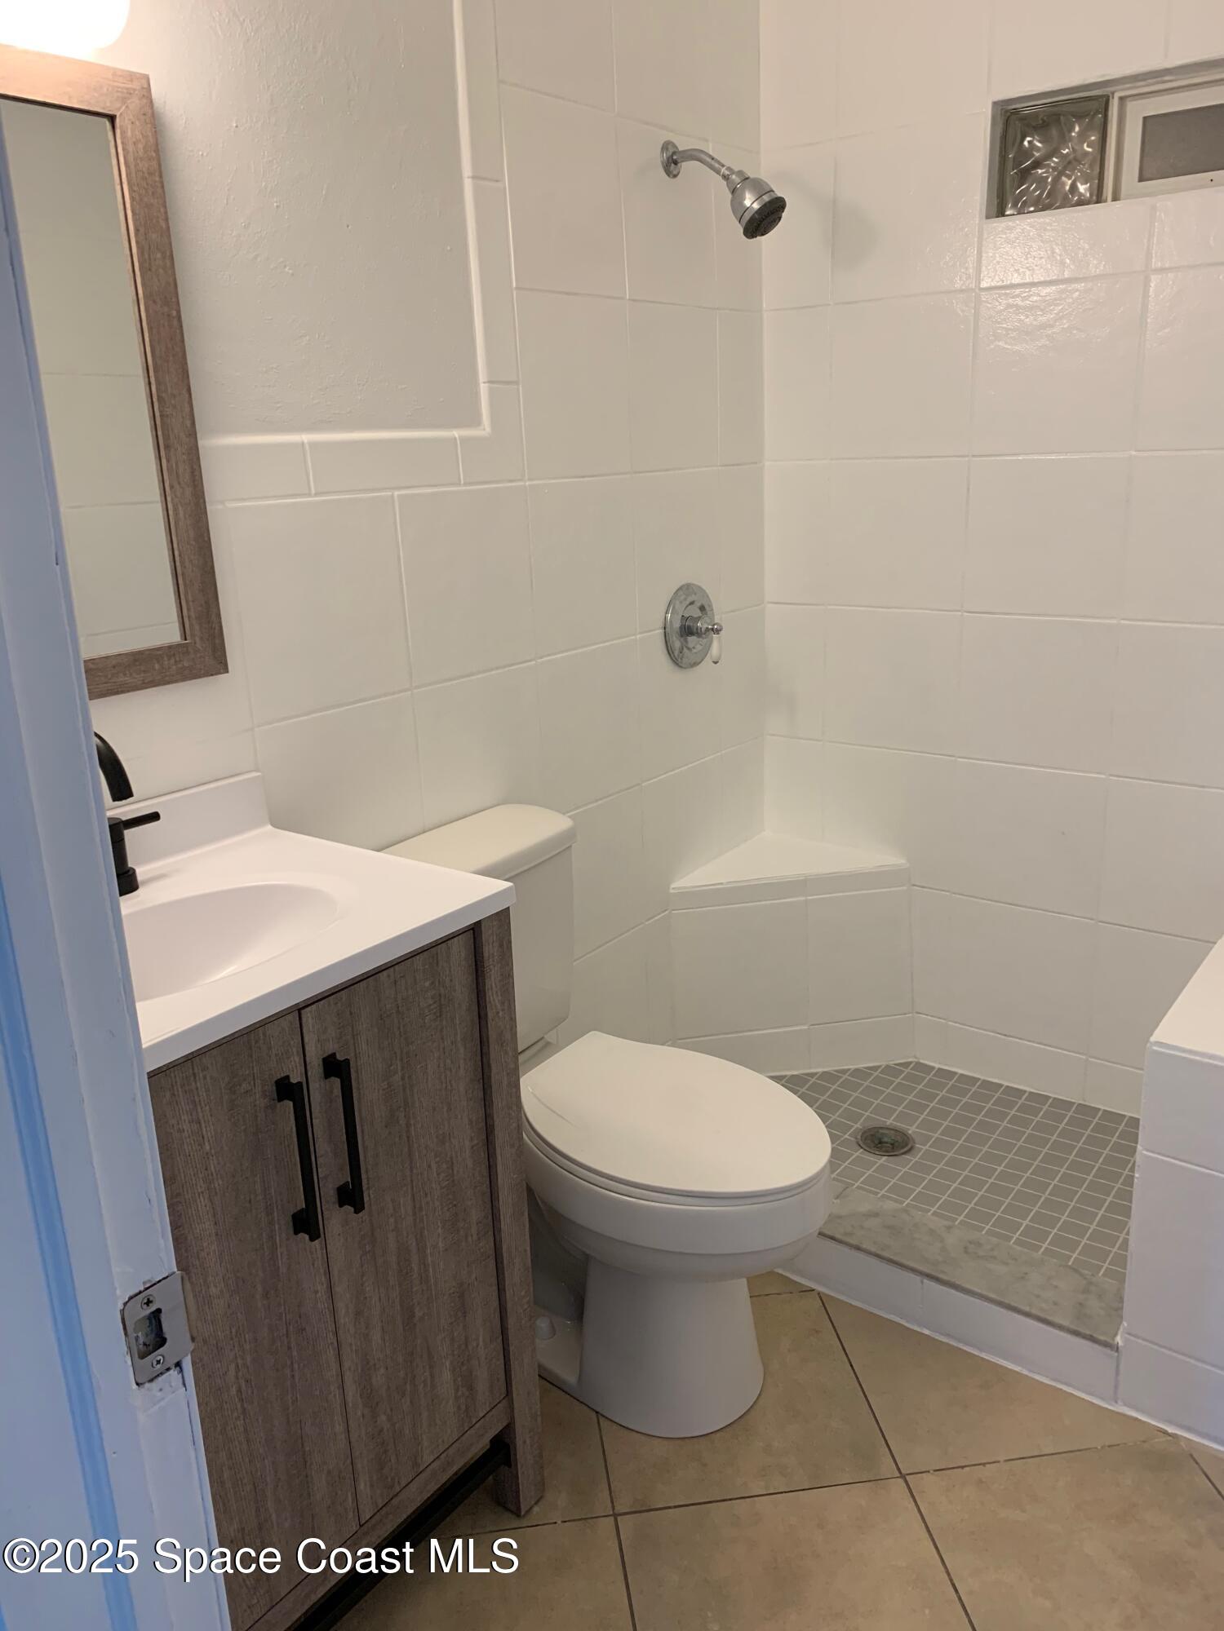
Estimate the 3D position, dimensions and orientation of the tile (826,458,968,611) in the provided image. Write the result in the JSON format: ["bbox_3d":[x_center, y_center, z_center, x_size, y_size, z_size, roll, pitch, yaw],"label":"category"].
[{"bbox_3d":[0.594,-0.583,2.554,0.303,0.302,0.010,10,21,36],"label":"tile"}]

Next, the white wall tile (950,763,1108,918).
[{"bbox_3d":[0.853,0.046,2.519,0.304,0.300,0.010,10,21,36],"label":"white wall tile"}]

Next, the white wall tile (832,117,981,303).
[{"bbox_3d":[0.553,-1.137,2.313,0.294,0.295,0.010,10,21,36],"label":"white wall tile"}]

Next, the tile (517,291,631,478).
[{"bbox_3d":[-0.063,-0.754,2.161,0.010,0.302,0.303,10,21,36],"label":"tile"}]

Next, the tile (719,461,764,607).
[{"bbox_3d":[0.278,-0.596,2.638,0.010,0.302,0.181,10,21,36],"label":"tile"}]

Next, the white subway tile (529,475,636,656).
[{"bbox_3d":[-0.051,-0.458,2.234,0.010,0.302,0.297,10,21,36],"label":"white subway tile"}]

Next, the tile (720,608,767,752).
[{"bbox_3d":[0.292,-0.310,2.746,0.010,0.302,0.183,11,21,37],"label":"tile"}]

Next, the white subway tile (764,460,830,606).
[{"bbox_3d":[0.408,-0.617,2.690,0.157,0.302,0.010,10,21,36],"label":"white subway tile"}]

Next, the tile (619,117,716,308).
[{"bbox_3d":[0.104,-1.098,2.251,0.010,0.295,0.294,10,21,36],"label":"tile"}]

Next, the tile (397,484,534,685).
[{"bbox_3d":[-0.231,-0.375,1.977,0.010,0.295,0.294,10,21,36],"label":"tile"}]

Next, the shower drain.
[{"bbox_3d":[0.566,0.675,2.525,0.115,0.012,0.115,-2,17,1],"label":"shower drain"}]

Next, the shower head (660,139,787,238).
[{"bbox_3d":[0.205,-1.141,2.220,0.236,0.187,0.088,10,21,36],"label":"shower head"}]

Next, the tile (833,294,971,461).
[{"bbox_3d":[0.566,-0.852,2.400,0.294,0.295,0.010,10,21,36],"label":"tile"}]

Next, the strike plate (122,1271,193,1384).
[{"bbox_3d":[-0.262,0.295,0.706,0.005,0.057,0.039,11,21,37],"label":"strike plate"}]

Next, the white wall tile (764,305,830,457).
[{"bbox_3d":[0.385,-0.885,2.535,0.157,0.295,0.010,10,21,36],"label":"white wall tile"}]

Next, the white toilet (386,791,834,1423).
[{"bbox_3d":[0.007,0.475,1.872,0.716,0.805,0.435,10,21,36],"label":"white toilet"}]

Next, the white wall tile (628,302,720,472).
[{"bbox_3d":[0.122,-0.833,2.393,0.010,0.302,0.305,10,21,36],"label":"white wall tile"}]

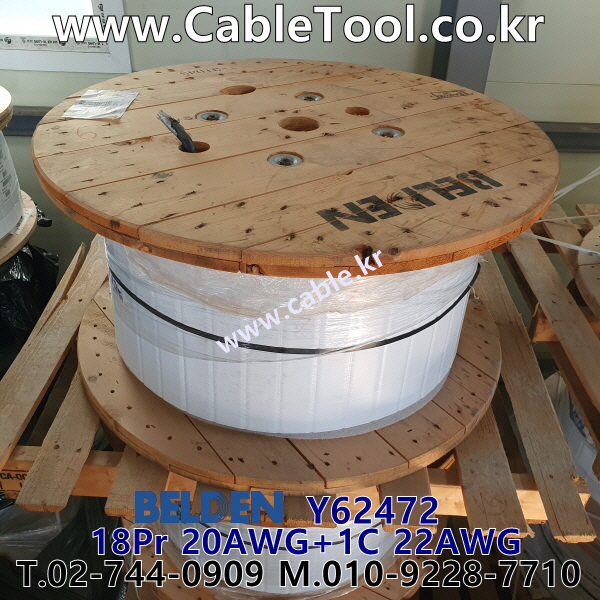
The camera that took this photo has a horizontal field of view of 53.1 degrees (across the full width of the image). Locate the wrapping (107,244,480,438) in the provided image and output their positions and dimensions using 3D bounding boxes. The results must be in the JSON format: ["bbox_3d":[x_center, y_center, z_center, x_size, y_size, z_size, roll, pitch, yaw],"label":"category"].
[{"bbox_3d":[-0.011,-0.137,1.233,0.735,0.390,0.735,3,36,0],"label":"wrapping"}]

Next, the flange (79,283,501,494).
[{"bbox_3d":[-0.020,0.043,1.363,0.918,0.039,0.918,3,36,0],"label":"flange"}]

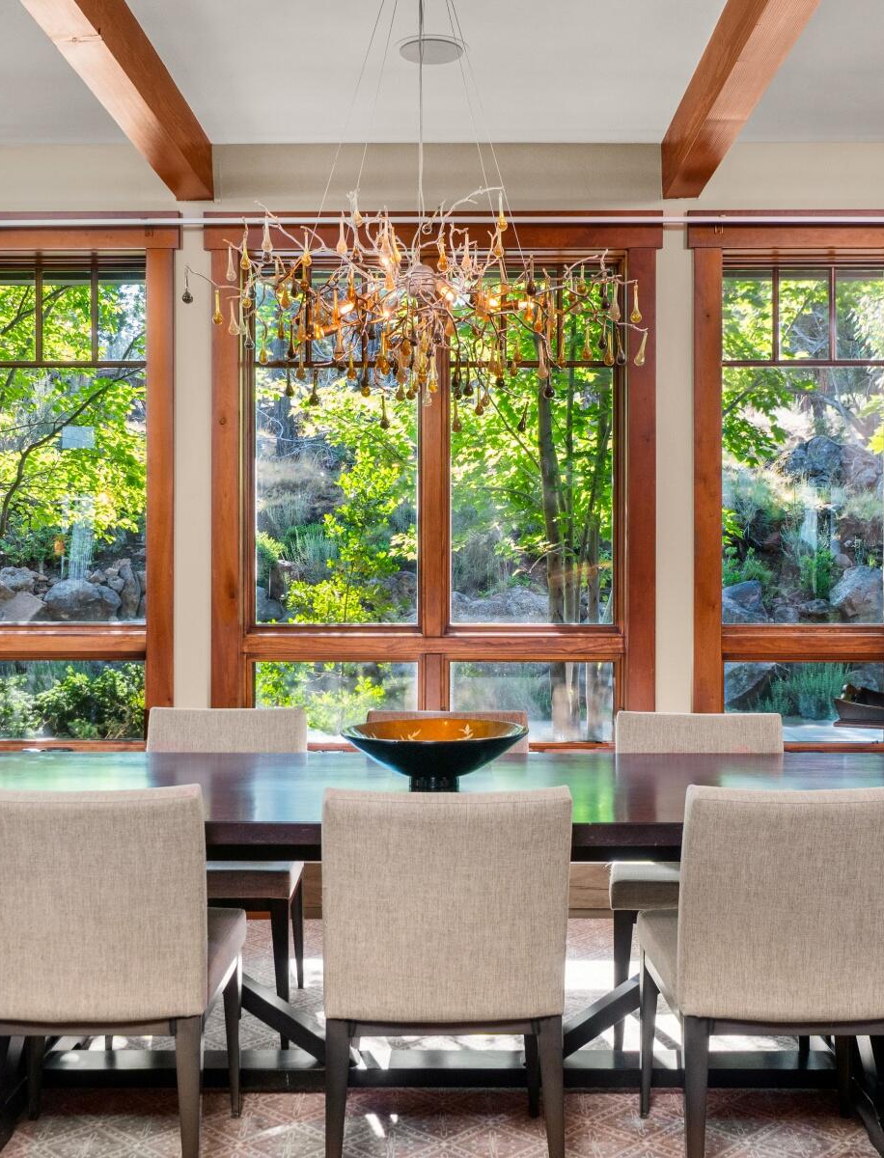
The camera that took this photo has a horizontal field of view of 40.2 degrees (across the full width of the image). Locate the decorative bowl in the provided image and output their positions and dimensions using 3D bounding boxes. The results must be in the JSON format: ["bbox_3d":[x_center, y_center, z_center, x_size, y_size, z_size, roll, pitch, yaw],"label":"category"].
[{"bbox_3d":[-0.014,0.419,2.811,0.432,0.133,0.432,0,0,0],"label":"decorative bowl"}]

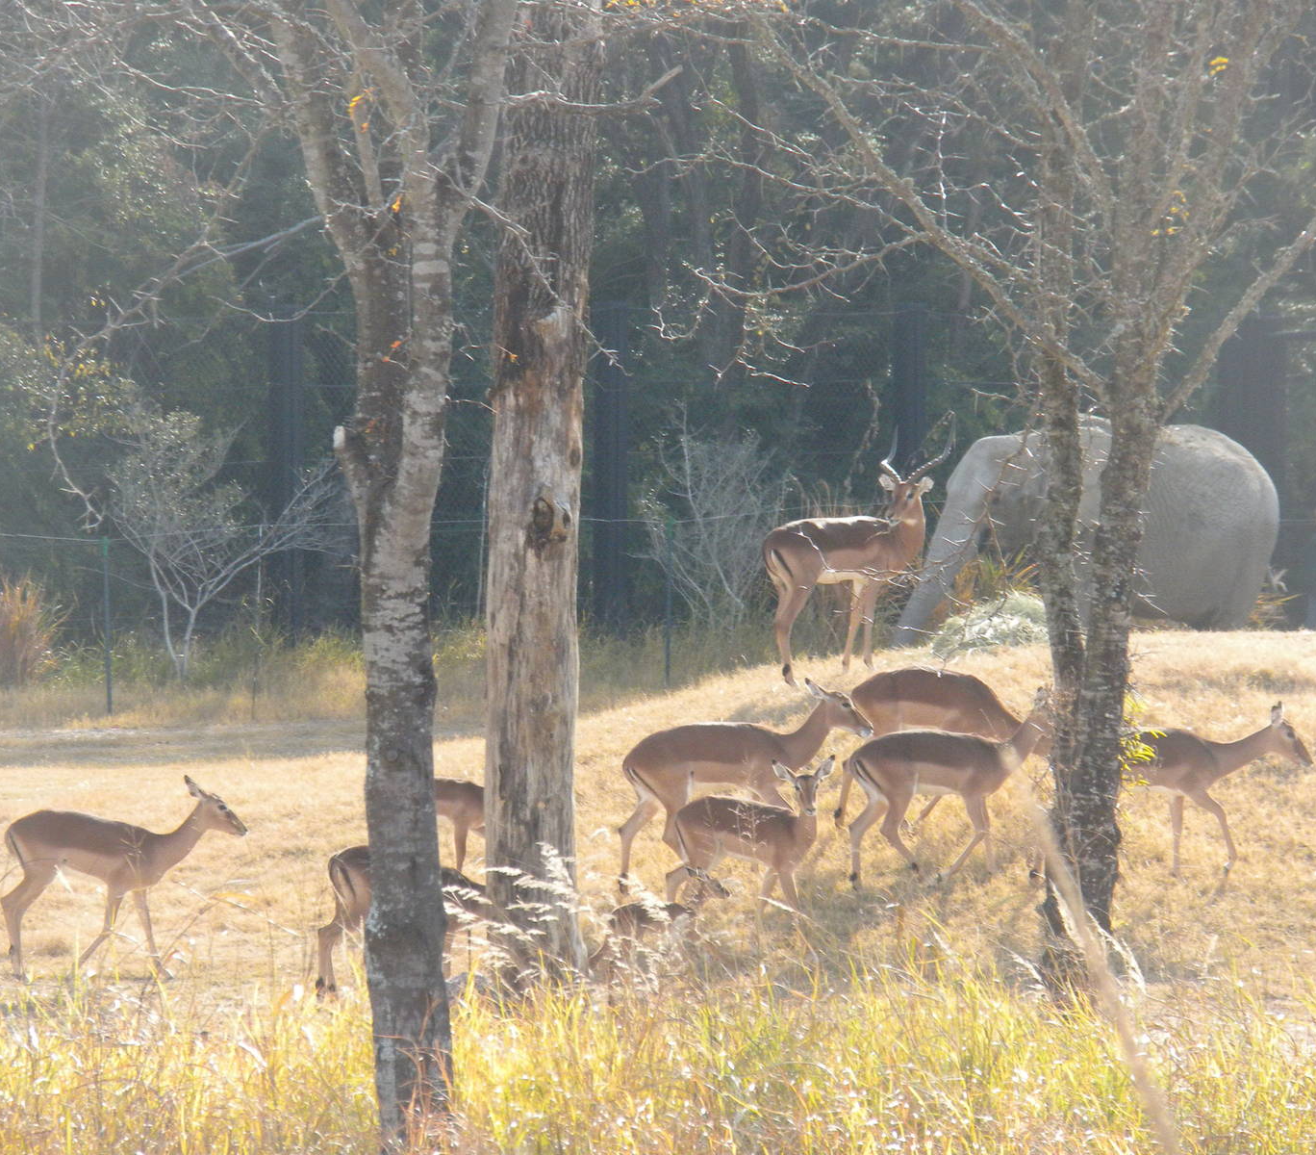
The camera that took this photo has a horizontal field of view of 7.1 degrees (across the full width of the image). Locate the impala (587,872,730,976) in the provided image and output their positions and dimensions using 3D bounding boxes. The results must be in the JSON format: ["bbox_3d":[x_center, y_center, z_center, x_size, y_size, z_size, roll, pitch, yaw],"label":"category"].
[{"bbox_3d":[0.003,1.813,54.000,0.740,0.650,0.190,0,1,-5],"label":"impala"}]

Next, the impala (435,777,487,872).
[{"bbox_3d":[-1.104,1.496,65.000,1.000,0.880,0.280,0,1,-5],"label":"impala"}]

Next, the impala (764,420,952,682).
[{"bbox_3d":[1.199,-0.168,63.000,1.080,1.600,0.400,-1,2,-22],"label":"impala"}]

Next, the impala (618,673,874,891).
[{"bbox_3d":[0.466,1.130,57.000,1.340,1.170,0.330,0,2,-10],"label":"impala"}]

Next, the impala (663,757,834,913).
[{"bbox_3d":[0.476,1.409,55.500,0.900,0.940,0.280,0,1,-2],"label":"impala"}]

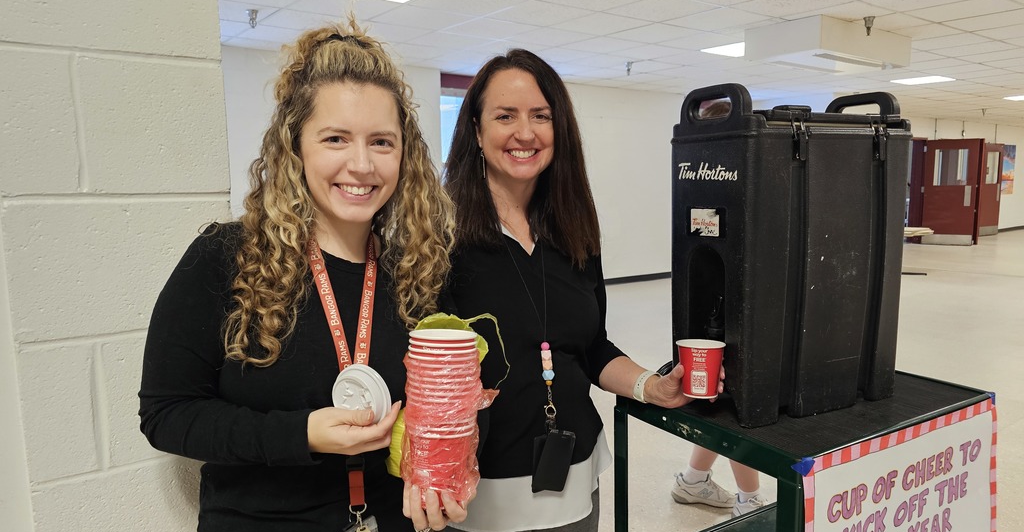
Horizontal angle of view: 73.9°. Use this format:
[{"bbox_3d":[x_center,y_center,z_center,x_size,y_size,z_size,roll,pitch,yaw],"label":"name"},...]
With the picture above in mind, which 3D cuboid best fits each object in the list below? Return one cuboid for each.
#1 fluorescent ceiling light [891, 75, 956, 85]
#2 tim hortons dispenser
[{"bbox_3d":[5.125,-2.328,8.505,0.610,0.060,0.610,-6,9,-36],"label":"fluorescent ceiling light"},{"bbox_3d":[0.545,-0.034,1.350,0.424,0.613,0.234,-4,8,-25],"label":"tim hortons dispenser"}]

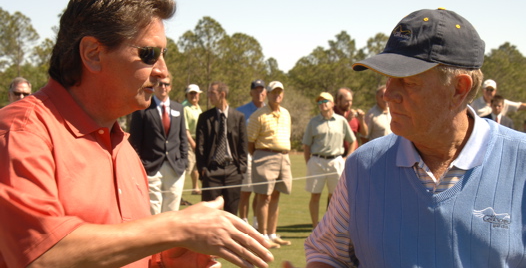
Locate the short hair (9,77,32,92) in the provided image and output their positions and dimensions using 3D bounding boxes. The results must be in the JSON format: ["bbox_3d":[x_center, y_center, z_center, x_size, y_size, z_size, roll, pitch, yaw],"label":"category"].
[{"bbox_3d":[-1.884,-0.377,8.850,0.175,0.140,0.190,-1,2,-20],"label":"short hair"}]

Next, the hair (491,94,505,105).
[{"bbox_3d":[2.866,-0.415,13.900,0.165,0.135,0.185,0,2,2],"label":"hair"}]

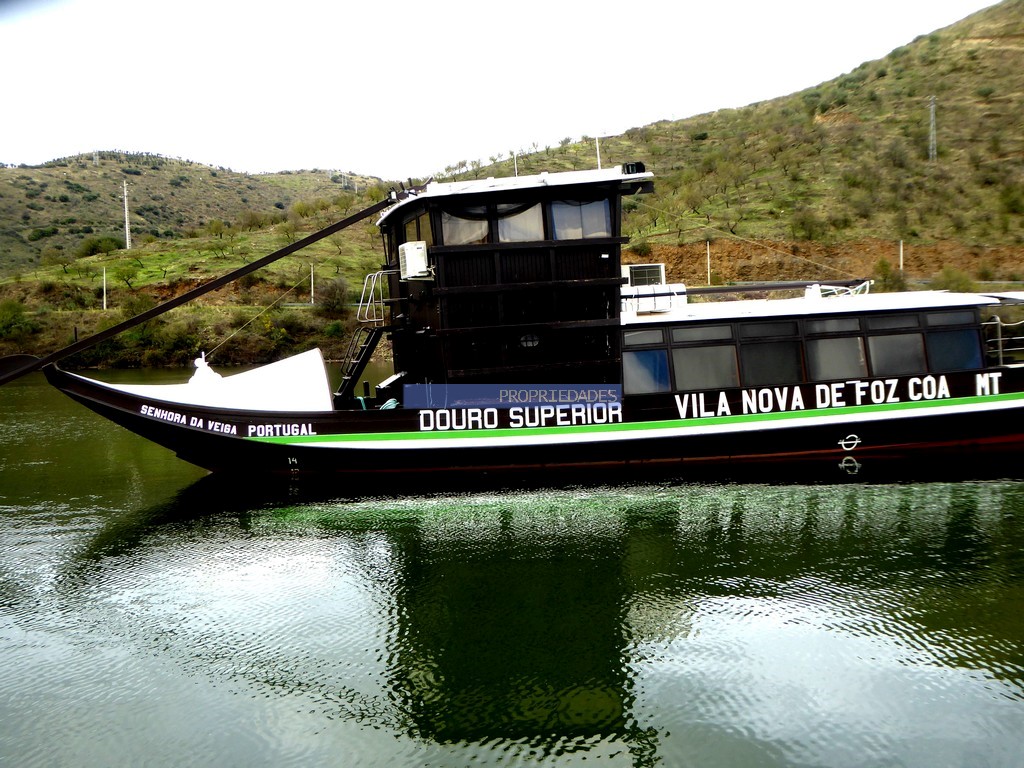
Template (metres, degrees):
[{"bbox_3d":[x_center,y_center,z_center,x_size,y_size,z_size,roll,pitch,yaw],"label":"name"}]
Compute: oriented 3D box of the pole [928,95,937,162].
[{"bbox_3d":[87.537,-53.047,240.000,1.650,13.834,1.500,0,1,20],"label":"pole"}]

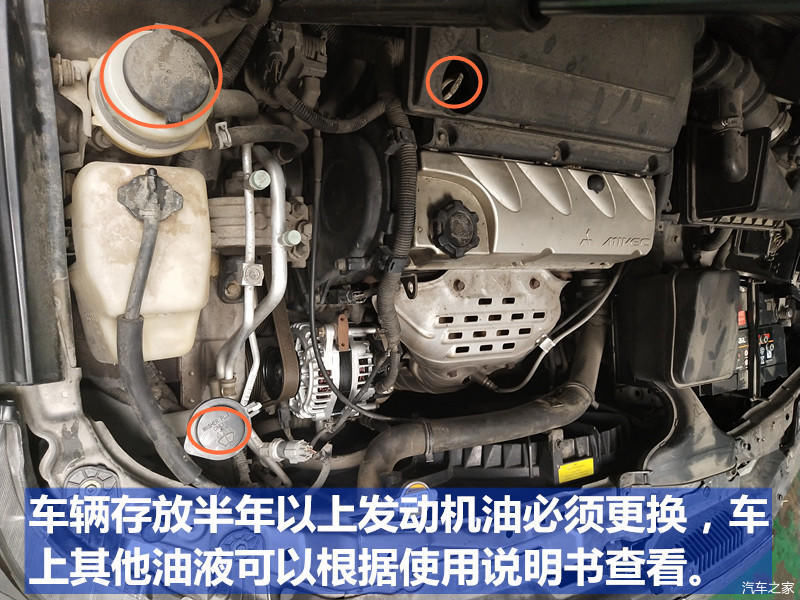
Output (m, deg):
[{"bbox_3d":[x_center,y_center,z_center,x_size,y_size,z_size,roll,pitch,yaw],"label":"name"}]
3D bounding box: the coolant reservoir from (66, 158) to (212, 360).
[{"bbox_3d":[-0.260,-0.023,0.670,0.121,0.189,0.172,-2,87,-36],"label":"coolant reservoir"}]

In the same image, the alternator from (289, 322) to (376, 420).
[{"bbox_3d":[-0.086,0.097,0.899,0.136,0.126,0.131,-2,87,-36],"label":"alternator"}]

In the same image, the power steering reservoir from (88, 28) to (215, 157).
[{"bbox_3d":[-0.216,-0.176,0.603,0.098,0.108,0.098,-2,90,-35],"label":"power steering reservoir"}]

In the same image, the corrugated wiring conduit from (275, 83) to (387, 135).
[{"bbox_3d":[-0.072,-0.190,0.716,0.130,0.040,0.050,-3,89,-37],"label":"corrugated wiring conduit"}]

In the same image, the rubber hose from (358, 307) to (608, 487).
[{"bbox_3d":[0.147,0.125,0.949,0.389,0.131,0.212,-2,87,-36],"label":"rubber hose"}]

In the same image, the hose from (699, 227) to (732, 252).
[{"bbox_3d":[0.526,-0.102,1.169,0.079,0.058,0.055,-2,87,-36],"label":"hose"}]

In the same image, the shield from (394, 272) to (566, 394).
[{"bbox_3d":[0.088,0.046,0.905,0.257,0.158,0.152,-2,87,-36],"label":"shield"}]

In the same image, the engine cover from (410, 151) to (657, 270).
[{"bbox_3d":[0.171,-0.095,0.803,0.367,0.082,0.123,-2,87,-36],"label":"engine cover"}]

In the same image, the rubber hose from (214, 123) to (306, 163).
[{"bbox_3d":[-0.140,-0.155,0.690,0.119,0.052,0.048,-2,87,-36],"label":"rubber hose"}]

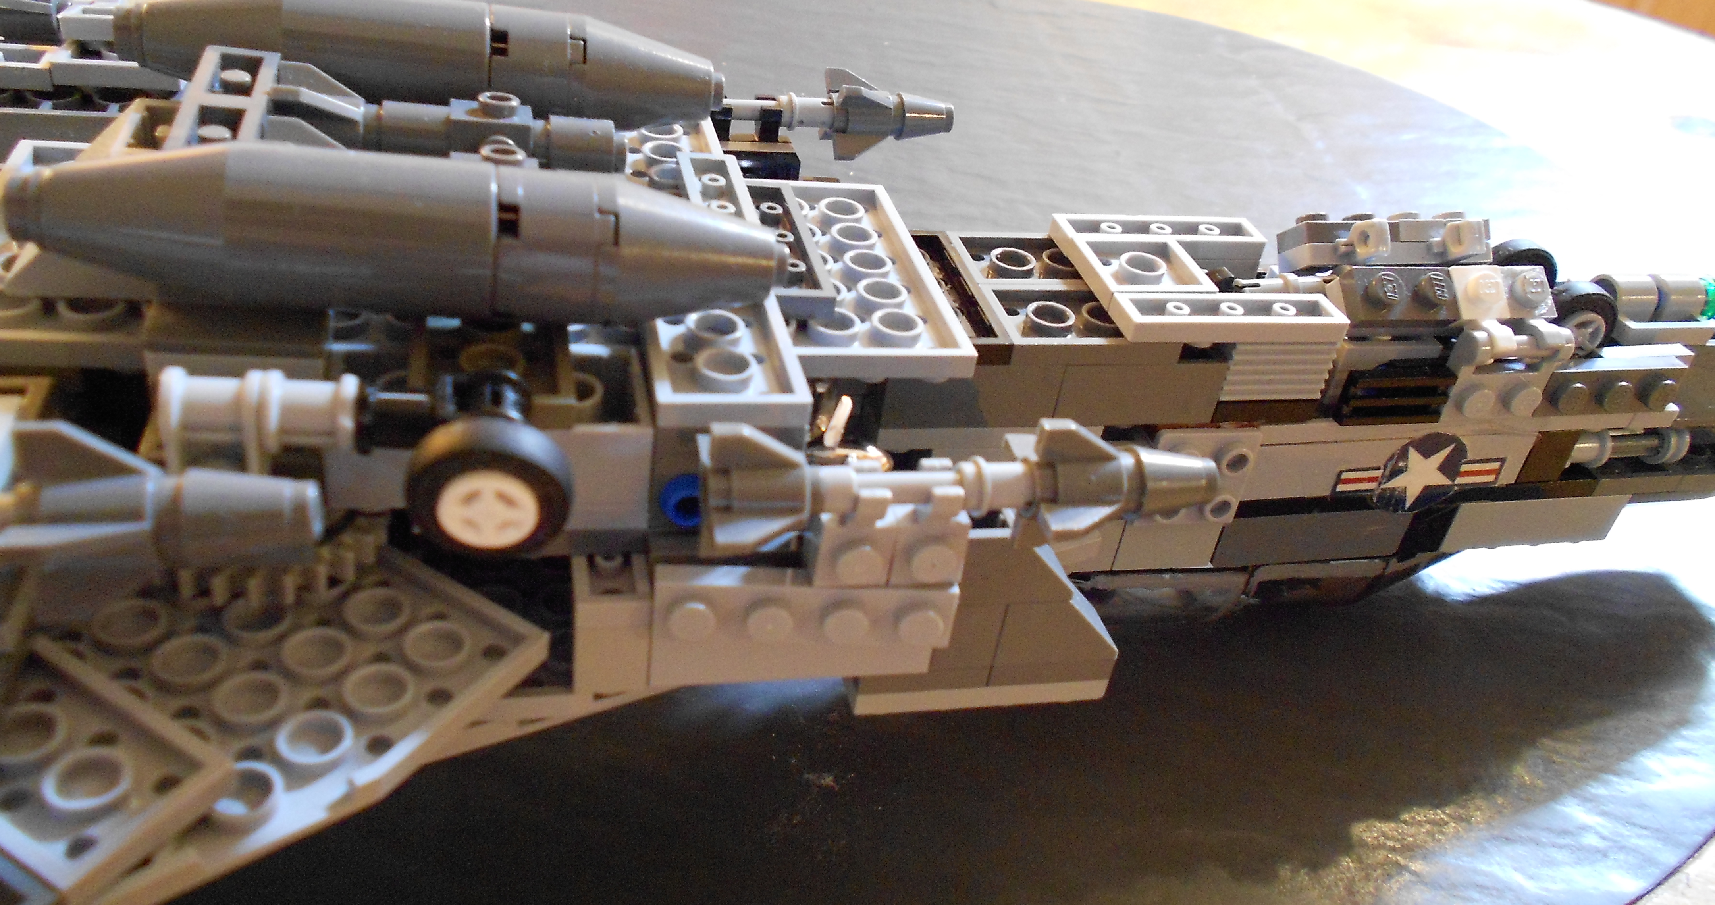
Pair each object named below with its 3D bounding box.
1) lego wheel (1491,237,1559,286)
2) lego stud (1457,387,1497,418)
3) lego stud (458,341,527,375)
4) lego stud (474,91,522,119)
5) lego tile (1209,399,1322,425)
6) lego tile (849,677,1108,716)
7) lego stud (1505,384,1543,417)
[{"bbox_3d":[0.104,-0.027,0.204,0.014,0.014,0.004,-8,38,-25],"label":"lego wheel"},{"bbox_3d":[0.086,-0.007,0.179,0.005,0.005,0.002,-1,35,-15],"label":"lego stud"},{"bbox_3d":[-0.040,-0.009,0.141,0.006,0.002,0.006,-1,35,-14],"label":"lego stud"},{"bbox_3d":[-0.044,-0.042,0.157,0.005,0.002,0.005,-1,35,-14],"label":"lego stud"},{"bbox_3d":[0.056,-0.008,0.184,0.016,0.003,0.008,-1,35,-14],"label":"lego tile"},{"bbox_3d":[0.014,0.027,0.158,0.032,0.003,0.008,-1,35,-14],"label":"lego tile"},{"bbox_3d":[0.095,-0.008,0.185,0.005,0.005,0.002,-1,35,-14],"label":"lego stud"}]

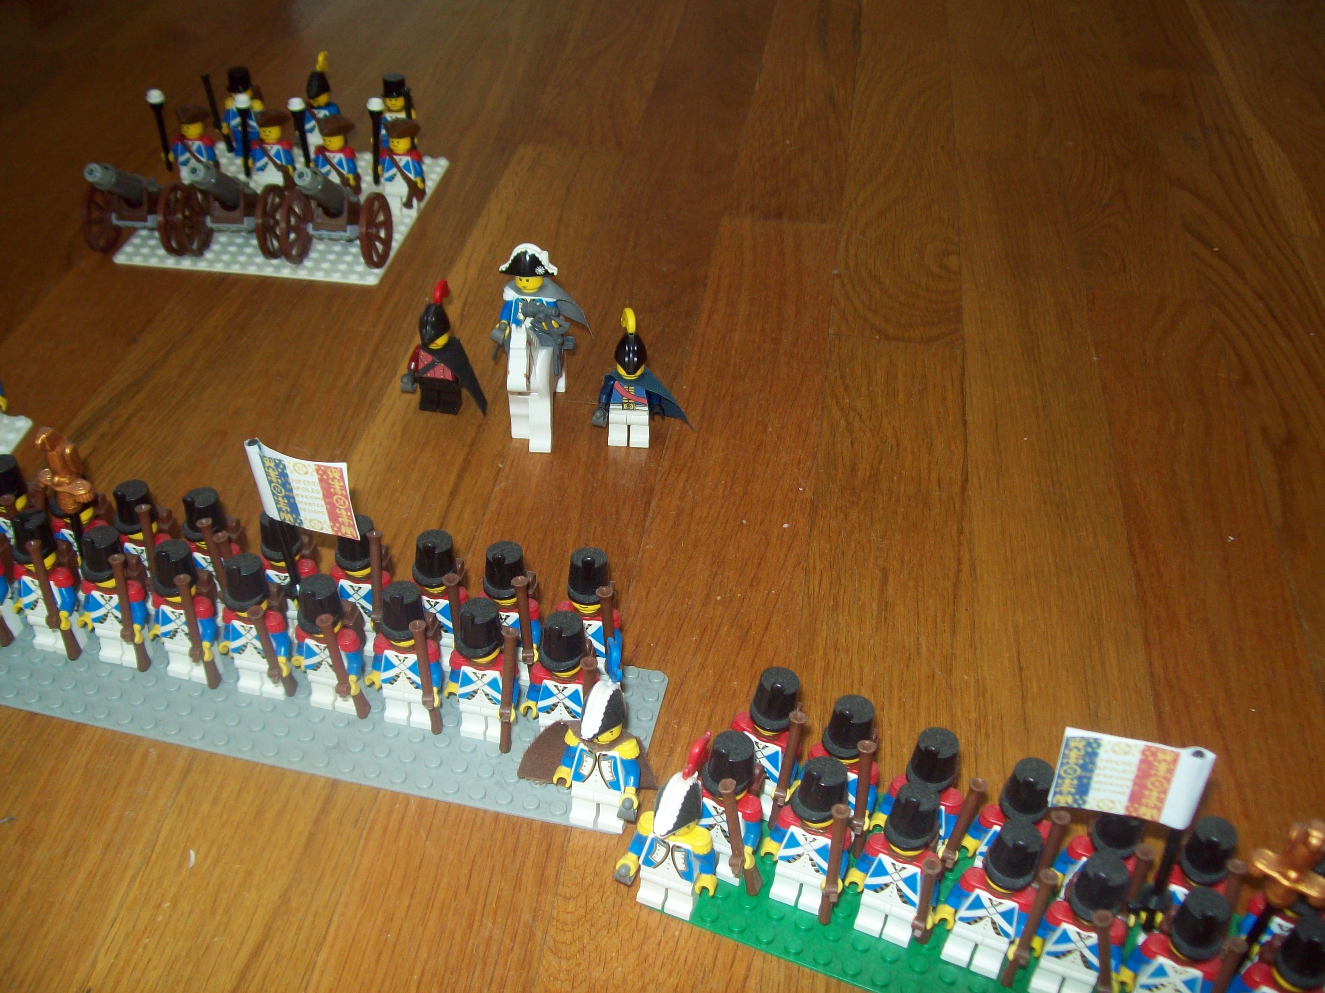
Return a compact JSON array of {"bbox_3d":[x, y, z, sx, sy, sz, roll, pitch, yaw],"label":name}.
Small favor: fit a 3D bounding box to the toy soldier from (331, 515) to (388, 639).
[{"bbox_3d":[-0.092,0.028,0.419,0.025,0.050,0.022,9,40,8],"label":"toy soldier"}]

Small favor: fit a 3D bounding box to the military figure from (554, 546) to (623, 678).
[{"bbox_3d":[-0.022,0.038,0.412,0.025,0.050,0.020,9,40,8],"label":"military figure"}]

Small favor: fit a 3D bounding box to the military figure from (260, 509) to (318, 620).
[{"bbox_3d":[-0.115,0.025,0.423,0.025,0.050,0.022,9,40,8],"label":"military figure"}]

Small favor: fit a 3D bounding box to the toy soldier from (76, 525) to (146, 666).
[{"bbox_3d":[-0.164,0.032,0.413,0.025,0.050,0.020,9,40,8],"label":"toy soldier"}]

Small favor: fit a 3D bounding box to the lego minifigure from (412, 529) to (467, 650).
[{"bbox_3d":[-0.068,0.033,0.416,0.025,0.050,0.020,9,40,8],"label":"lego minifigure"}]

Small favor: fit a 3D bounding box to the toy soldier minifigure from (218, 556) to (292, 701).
[{"bbox_3d":[-0.120,0.039,0.405,0.025,0.050,0.022,9,40,8],"label":"toy soldier minifigure"}]

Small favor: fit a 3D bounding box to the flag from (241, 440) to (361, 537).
[{"bbox_3d":[-0.100,-0.001,0.381,0.031,0.027,0.008,12,40,12],"label":"flag"}]

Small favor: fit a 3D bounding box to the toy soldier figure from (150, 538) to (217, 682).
[{"bbox_3d":[-0.142,0.035,0.409,0.025,0.050,0.022,9,40,8],"label":"toy soldier figure"}]

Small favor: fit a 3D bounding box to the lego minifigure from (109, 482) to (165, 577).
[{"bbox_3d":[-0.160,0.017,0.430,0.025,0.050,0.022,9,40,8],"label":"lego minifigure"}]

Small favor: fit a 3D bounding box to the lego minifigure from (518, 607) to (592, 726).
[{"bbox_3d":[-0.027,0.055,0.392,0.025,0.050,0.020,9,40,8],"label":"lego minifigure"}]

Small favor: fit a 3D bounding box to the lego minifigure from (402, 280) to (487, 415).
[{"bbox_3d":[-0.083,-0.056,0.520,0.032,0.055,0.019,9,40,8],"label":"lego minifigure"}]

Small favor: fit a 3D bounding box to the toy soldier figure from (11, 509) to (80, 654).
[{"bbox_3d":[-0.187,0.028,0.417,0.025,0.050,0.022,9,40,8],"label":"toy soldier figure"}]

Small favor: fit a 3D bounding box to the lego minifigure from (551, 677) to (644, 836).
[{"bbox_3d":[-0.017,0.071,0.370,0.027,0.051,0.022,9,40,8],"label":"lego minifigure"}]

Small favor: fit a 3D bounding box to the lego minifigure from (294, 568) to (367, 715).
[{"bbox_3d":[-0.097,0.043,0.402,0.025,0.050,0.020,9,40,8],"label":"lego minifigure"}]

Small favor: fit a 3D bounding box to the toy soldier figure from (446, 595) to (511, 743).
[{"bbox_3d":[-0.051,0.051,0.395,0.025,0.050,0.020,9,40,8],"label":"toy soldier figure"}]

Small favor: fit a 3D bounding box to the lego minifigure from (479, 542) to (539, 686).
[{"bbox_3d":[-0.046,0.036,0.413,0.025,0.050,0.022,9,40,8],"label":"lego minifigure"}]

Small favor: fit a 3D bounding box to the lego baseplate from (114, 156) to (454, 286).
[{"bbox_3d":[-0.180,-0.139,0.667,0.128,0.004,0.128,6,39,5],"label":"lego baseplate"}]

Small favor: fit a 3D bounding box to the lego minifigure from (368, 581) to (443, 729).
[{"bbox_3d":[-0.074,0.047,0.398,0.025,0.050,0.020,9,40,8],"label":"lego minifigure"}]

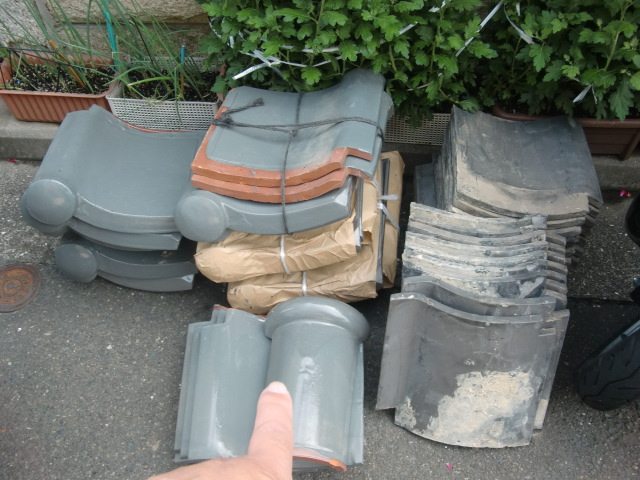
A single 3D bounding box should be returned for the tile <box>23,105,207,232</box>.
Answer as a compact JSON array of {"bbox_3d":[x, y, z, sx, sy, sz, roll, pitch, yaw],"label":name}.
[{"bbox_3d":[-0.391,-0.144,1.401,0.305,0.100,0.310,6,40,-7],"label":"tile"}]

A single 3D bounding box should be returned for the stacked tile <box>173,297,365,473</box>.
[{"bbox_3d":[-0.071,0.240,1.216,0.307,0.125,0.295,-1,45,1],"label":"stacked tile"}]

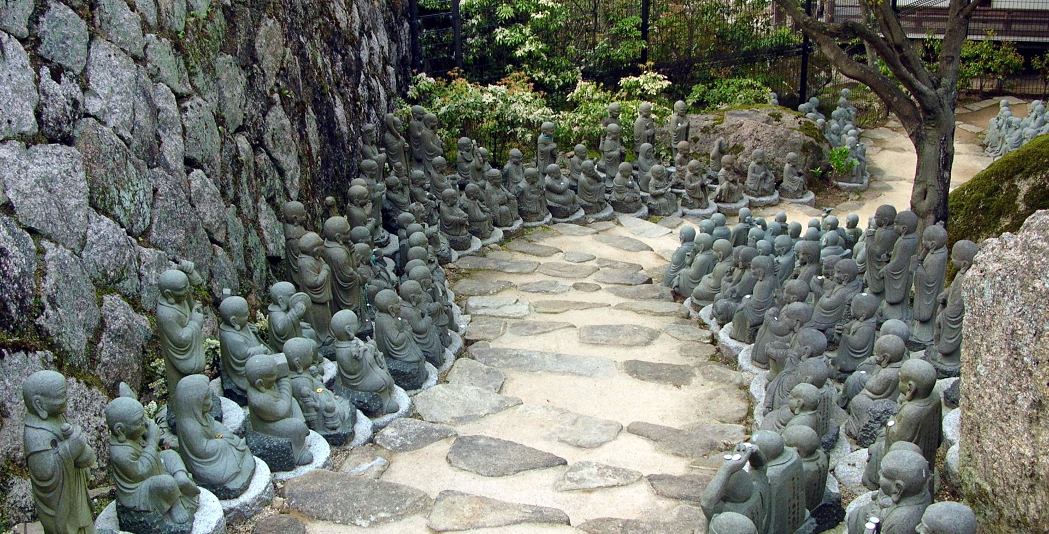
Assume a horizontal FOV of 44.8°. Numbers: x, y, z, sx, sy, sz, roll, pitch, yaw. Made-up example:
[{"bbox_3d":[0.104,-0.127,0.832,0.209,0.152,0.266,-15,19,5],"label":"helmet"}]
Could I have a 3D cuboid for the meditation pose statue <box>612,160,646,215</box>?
[{"bbox_3d":[0.678,-0.535,8.350,0.210,0.327,0.200,-14,26,-30],"label":"meditation pose statue"}]

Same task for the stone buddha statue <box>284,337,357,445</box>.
[{"bbox_3d":[-0.737,0.434,4.600,0.260,0.370,0.210,3,19,12],"label":"stone buddha statue"}]

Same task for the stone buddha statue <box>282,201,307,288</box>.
[{"bbox_3d":[-1.011,-0.032,5.800,0.190,0.560,0.190,-3,20,-5],"label":"stone buddha statue"}]

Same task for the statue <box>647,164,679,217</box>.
[{"bbox_3d":[0.925,-0.525,8.500,0.190,0.339,0.210,-18,28,-36],"label":"statue"}]

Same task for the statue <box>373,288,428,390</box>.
[{"bbox_3d":[-0.494,0.267,4.990,0.215,0.385,0.205,-2,20,-3],"label":"statue"}]

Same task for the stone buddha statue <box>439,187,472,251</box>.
[{"bbox_3d":[-0.379,-0.278,7.000,0.190,0.340,0.170,13,26,30],"label":"stone buddha statue"}]

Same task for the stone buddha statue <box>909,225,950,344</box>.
[{"bbox_3d":[1.679,0.067,5.280,0.150,0.522,0.150,10,24,24],"label":"stone buddha statue"}]

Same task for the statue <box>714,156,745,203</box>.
[{"bbox_3d":[1.648,-0.711,10.220,0.220,0.364,0.235,-9,21,-20],"label":"statue"}]

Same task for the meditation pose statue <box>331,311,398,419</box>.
[{"bbox_3d":[-0.605,0.338,4.740,0.230,0.381,0.205,0,20,4],"label":"meditation pose statue"}]

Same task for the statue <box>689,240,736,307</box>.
[{"bbox_3d":[0.998,0.017,6.720,0.225,0.348,0.200,2,20,8],"label":"statue"}]

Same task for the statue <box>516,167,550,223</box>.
[{"bbox_3d":[0.066,-0.569,9.750,0.230,0.385,0.230,-10,21,-25],"label":"statue"}]

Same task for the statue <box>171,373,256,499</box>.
[{"bbox_3d":[-0.900,0.466,3.680,0.235,0.354,0.200,4,22,11],"label":"statue"}]

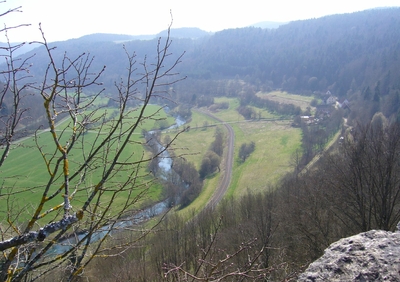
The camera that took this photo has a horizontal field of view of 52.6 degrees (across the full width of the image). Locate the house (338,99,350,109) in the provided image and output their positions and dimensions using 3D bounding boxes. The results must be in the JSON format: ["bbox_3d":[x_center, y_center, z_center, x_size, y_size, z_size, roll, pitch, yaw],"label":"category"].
[{"bbox_3d":[146.090,-36.930,408.000,8.800,8.500,12.000,-1,13,-5],"label":"house"}]

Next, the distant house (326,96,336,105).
[{"bbox_3d":[138.730,-42.980,426.000,9.800,9.000,12.000,5,14,20],"label":"distant house"}]

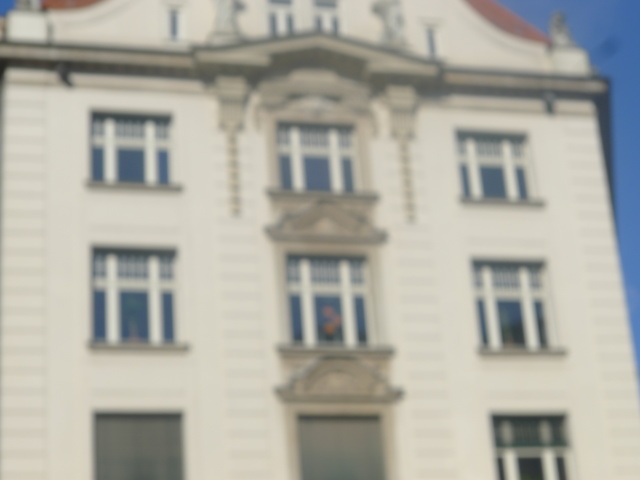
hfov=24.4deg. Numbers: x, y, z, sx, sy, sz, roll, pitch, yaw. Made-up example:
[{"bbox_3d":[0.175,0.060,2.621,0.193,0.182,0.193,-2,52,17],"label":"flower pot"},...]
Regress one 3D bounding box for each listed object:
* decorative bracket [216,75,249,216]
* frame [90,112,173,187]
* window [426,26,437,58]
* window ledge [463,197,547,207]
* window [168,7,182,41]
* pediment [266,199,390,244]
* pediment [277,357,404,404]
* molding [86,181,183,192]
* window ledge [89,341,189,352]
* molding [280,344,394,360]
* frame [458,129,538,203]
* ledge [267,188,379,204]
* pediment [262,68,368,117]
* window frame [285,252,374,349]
[{"bbox_3d":[-1.998,-2.120,33.225,0.700,3.400,0.350,2,-24,-15],"label":"decorative bracket"},{"bbox_3d":[-4.213,-1.972,32.940,1.750,1.662,0.200,2,-25,-14],"label":"frame"},{"bbox_3d":[2.737,-4.851,36.326,0.250,0.880,0.150,2,-24,-15],"label":"window"},{"bbox_3d":[4.262,-0.897,34.512,2.080,0.170,0.220,2,-24,-15],"label":"window ledge"},{"bbox_3d":[-3.387,-5.019,34.556,0.301,0.909,0.150,2,-25,-14],"label":"window"},{"bbox_3d":[0.145,-0.408,33.065,2.700,1.000,0.350,2,-24,-15],"label":"pediment"},{"bbox_3d":[0.399,2.956,31.519,2.750,0.929,0.350,2,-25,-14],"label":"pediment"},{"bbox_3d":[-4.060,-1.164,32.391,2.075,0.099,0.230,2,-25,-14],"label":"molding"},{"bbox_3d":[-3.784,2.225,30.877,2.100,0.170,0.220,2,-24,-15],"label":"window ledge"},{"bbox_3d":[0.362,2.429,31.900,2.600,0.280,0.300,2,-24,-15],"label":"molding"},{"bbox_3d":[4.089,-1.696,34.976,1.750,1.719,0.200,2,-25,-14],"label":"frame"},{"bbox_3d":[0.062,-0.978,33.316,2.522,0.154,0.280,2,-25,-14],"label":"ledge"},{"bbox_3d":[-0.129,-3.418,34.324,2.600,1.100,0.350,2,-24,-15],"label":"pediment"},{"bbox_3d":[0.201,1.351,32.559,1.900,2.120,0.200,2,-24,-15],"label":"window frame"}]

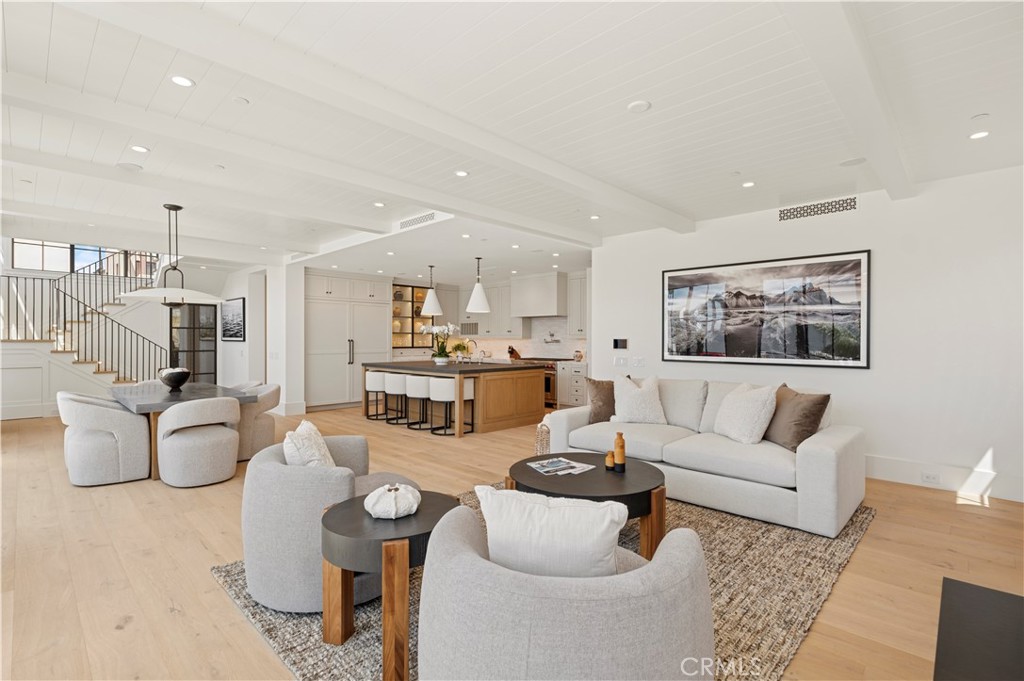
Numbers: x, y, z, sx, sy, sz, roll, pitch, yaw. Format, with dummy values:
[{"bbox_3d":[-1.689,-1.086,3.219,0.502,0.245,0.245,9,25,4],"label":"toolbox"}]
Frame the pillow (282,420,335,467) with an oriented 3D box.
[{"bbox_3d":[-1.140,0.695,2.640,0.180,0.430,0.440,-22,5,-12],"label":"pillow"}]

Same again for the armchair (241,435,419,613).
[{"bbox_3d":[-0.997,0.970,2.626,0.920,0.700,0.820,0,0,-14],"label":"armchair"}]

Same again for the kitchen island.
[{"bbox_3d":[-1.044,0.888,7.840,2.680,0.930,1.860,0,0,44],"label":"kitchen island"}]

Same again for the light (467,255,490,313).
[{"bbox_3d":[-0.535,-0.885,7.354,0.395,0.880,0.395,0,0,0],"label":"light"}]

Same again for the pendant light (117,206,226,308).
[{"bbox_3d":[-3.817,-0.940,5.120,0.970,1.130,0.970,0,0,44],"label":"pendant light"}]

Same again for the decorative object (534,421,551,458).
[{"bbox_3d":[0.496,1.144,5.183,0.360,0.400,0.360,0,0,44],"label":"decorative object"}]

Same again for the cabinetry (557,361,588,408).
[{"bbox_3d":[1.346,0.870,8.841,0.710,0.930,0.620,0,0,44],"label":"cabinetry"}]

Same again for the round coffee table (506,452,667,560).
[{"bbox_3d":[0.504,1.116,3.117,1.020,0.450,1.020,0,0,0],"label":"round coffee table"}]

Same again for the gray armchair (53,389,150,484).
[{"bbox_3d":[-3.944,0.932,4.388,0.650,0.800,0.650,0,0,44],"label":"gray armchair"}]

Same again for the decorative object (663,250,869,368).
[{"bbox_3d":[2.749,-0.310,5.201,2.140,1.170,0.045,0,0,44],"label":"decorative object"}]

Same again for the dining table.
[{"bbox_3d":[-3.799,0.957,5.198,2.080,0.755,1.000,0,0,44],"label":"dining table"}]

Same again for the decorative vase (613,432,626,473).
[{"bbox_3d":[0.742,0.765,3.109,0.075,0.260,0.075,0,0,44],"label":"decorative vase"}]

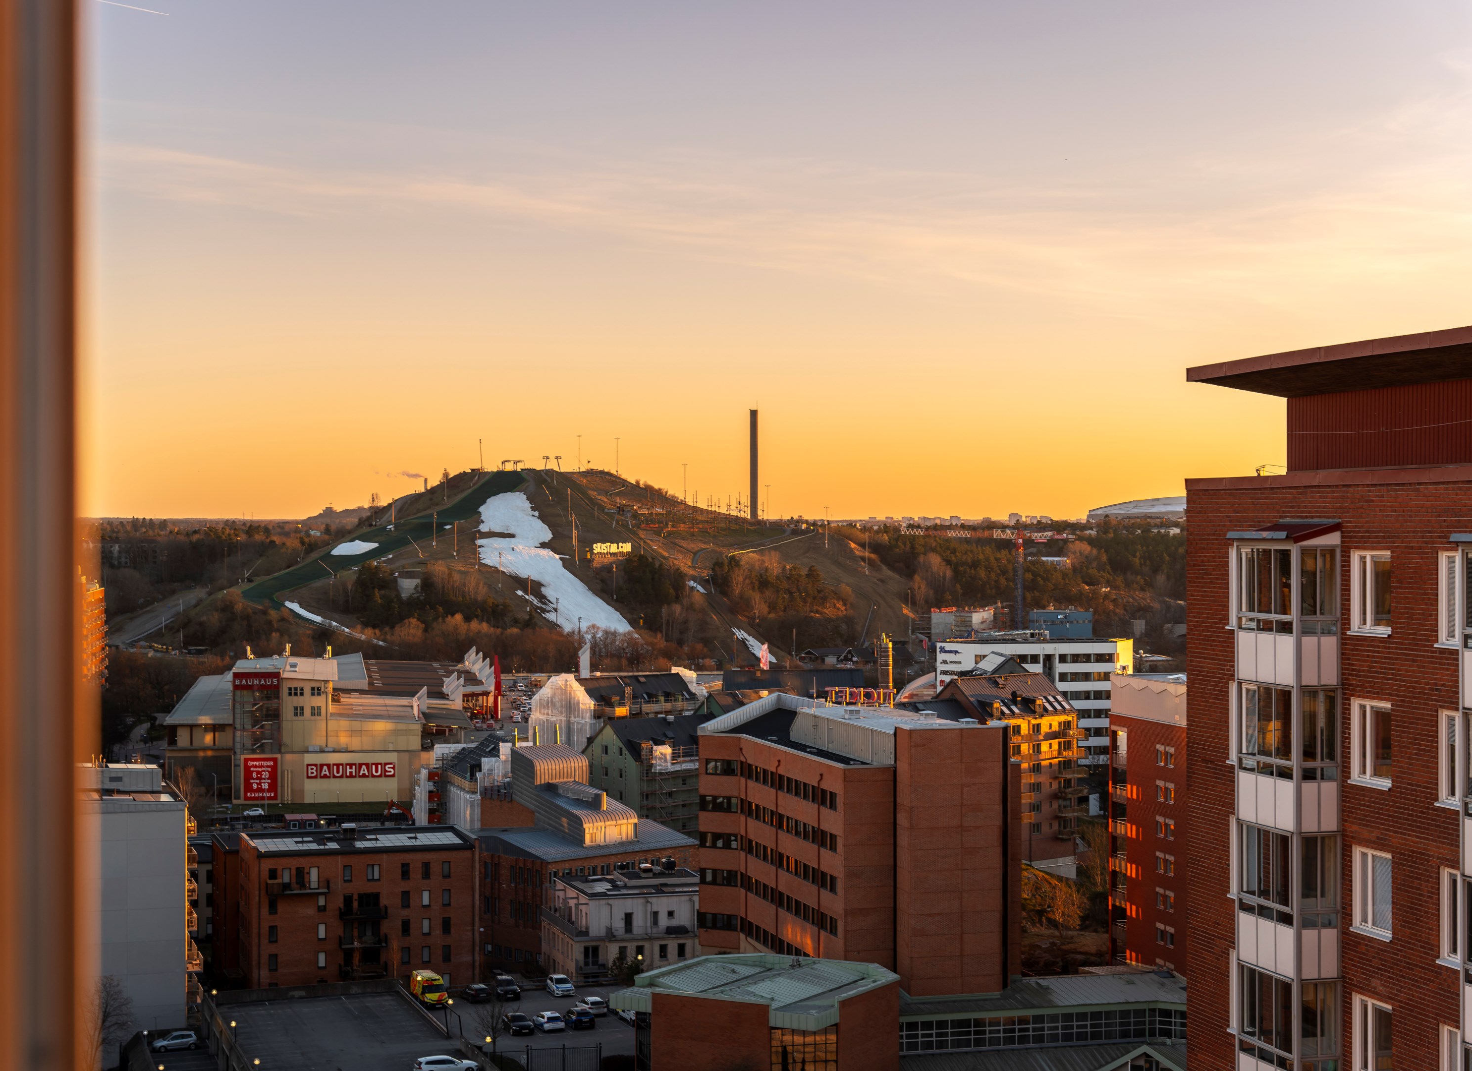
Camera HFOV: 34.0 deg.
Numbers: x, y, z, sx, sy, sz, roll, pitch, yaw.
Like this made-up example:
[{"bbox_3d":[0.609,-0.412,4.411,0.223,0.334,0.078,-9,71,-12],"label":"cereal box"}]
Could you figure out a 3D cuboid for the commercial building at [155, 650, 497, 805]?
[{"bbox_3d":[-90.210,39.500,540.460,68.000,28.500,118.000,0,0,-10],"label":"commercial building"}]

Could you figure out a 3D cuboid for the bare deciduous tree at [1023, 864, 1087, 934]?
[{"bbox_3d":[34.620,39.590,262.000,7.300,8.000,7.000,0,0,0],"label":"bare deciduous tree"}]

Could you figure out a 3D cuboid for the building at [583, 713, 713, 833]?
[{"bbox_3d":[-9.500,35.150,323.150,19.000,22.000,12.500,0,0,-41],"label":"building"}]

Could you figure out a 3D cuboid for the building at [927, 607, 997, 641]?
[{"bbox_3d":[74.300,35.200,787.200,14.000,21.500,22.000,0,0,24],"label":"building"}]

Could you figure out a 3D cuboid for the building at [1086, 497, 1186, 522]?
[{"bbox_3d":[502.000,-20.800,2680.000,215.000,44.000,215.000,0,0,11],"label":"building"}]

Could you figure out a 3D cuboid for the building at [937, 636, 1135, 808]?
[{"bbox_3d":[57.000,35.730,461.150,38.500,33.700,18.000,0,0,0],"label":"building"}]

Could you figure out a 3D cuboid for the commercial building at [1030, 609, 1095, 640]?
[{"bbox_3d":[108.150,35.300,801.000,14.700,20.500,17.000,0,1,37],"label":"commercial building"}]

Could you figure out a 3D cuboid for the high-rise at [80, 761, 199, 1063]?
[{"bbox_3d":[-56.900,33.300,220.400,13.700,24.600,19.300,0,0,-19],"label":"high-rise"}]

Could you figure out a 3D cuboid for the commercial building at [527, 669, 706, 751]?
[{"bbox_3d":[-18.300,33.270,392.140,24.500,23.200,16.500,0,0,-41],"label":"commercial building"}]

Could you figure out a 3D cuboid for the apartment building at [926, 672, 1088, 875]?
[{"bbox_3d":[38.700,35.200,348.900,20.800,29.300,14.200,0,1,-43],"label":"apartment building"}]

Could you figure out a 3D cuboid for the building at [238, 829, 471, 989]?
[{"bbox_3d":[-38.800,38.500,248.600,21.900,16.000,13.500,0,0,-18],"label":"building"}]

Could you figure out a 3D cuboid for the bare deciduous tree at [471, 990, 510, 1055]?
[{"bbox_3d":[-19.010,37.700,187.000,3.300,5.000,3.300,0,0,0],"label":"bare deciduous tree"}]

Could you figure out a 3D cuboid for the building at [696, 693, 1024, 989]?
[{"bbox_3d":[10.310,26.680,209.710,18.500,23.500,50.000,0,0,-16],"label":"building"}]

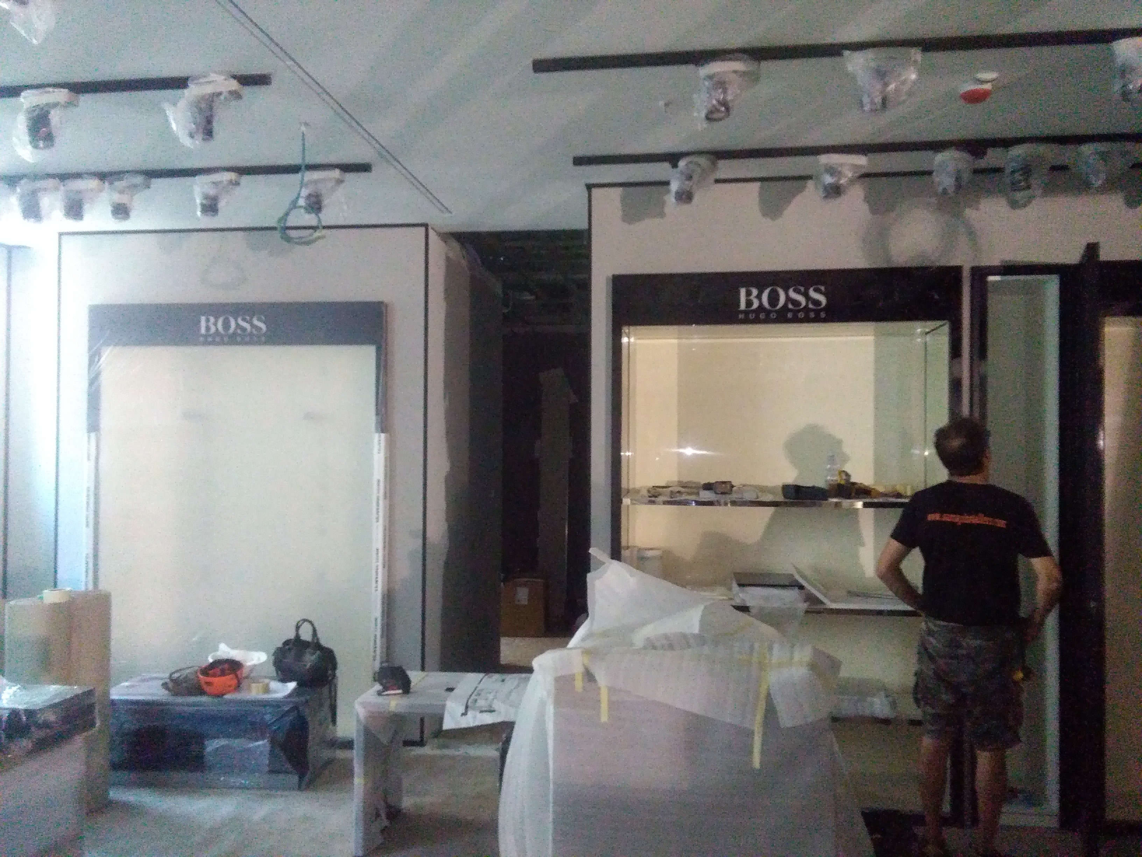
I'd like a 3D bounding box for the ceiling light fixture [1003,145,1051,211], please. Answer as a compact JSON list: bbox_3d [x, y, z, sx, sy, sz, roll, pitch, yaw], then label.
[{"bbox_3d":[1.829,-1.019,3.710,0.155,0.226,0.130,0,-1,8],"label":"ceiling light fixture"}]

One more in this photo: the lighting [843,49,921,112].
[{"bbox_3d":[0.948,-1.060,2.819,0.221,0.172,0.150,0,-1,8],"label":"lighting"}]

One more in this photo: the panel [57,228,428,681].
[{"bbox_3d":[-1.893,0.323,5.300,2.221,2.926,0.080,0,-1,8],"label":"panel"}]

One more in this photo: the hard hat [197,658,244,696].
[{"bbox_3d":[-1.737,1.232,4.581,0.215,0.145,0.250,0,-1,-2],"label":"hard hat"}]

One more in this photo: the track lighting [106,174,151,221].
[{"bbox_3d":[-1.965,-1.026,4.109,0.165,0.180,0.110,0,-1,8],"label":"track lighting"}]

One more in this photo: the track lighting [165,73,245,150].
[{"bbox_3d":[-1.204,-1.040,3.042,0.225,0.200,0.120,0,-1,8],"label":"track lighting"}]

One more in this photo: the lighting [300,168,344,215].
[{"bbox_3d":[-1.074,-1.021,3.989,0.170,0.180,0.110,0,-1,8],"label":"lighting"}]

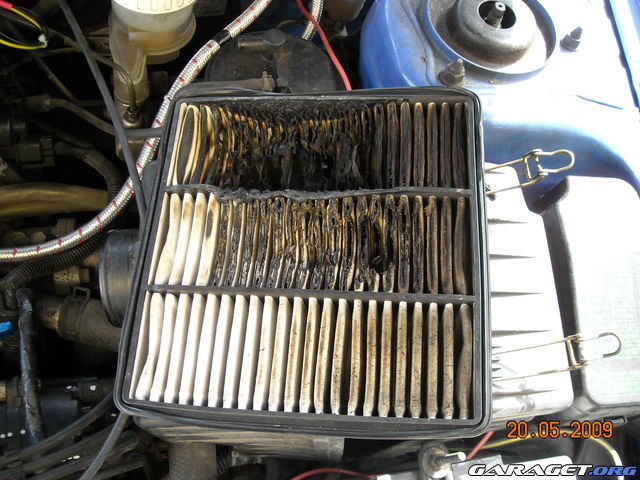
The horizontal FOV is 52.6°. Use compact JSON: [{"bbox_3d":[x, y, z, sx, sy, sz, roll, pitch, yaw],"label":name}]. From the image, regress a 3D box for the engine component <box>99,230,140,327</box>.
[{"bbox_3d":[-0.143,0.030,0.548,0.060,0.082,0.082,-7,67,4],"label":"engine component"}]

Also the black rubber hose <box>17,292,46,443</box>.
[{"bbox_3d":[-0.256,0.111,0.574,0.016,0.018,0.136,-14,71,1],"label":"black rubber hose"}]

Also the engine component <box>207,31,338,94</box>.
[{"bbox_3d":[-0.036,-0.116,0.615,0.122,0.100,0.115,1,67,7],"label":"engine component"}]

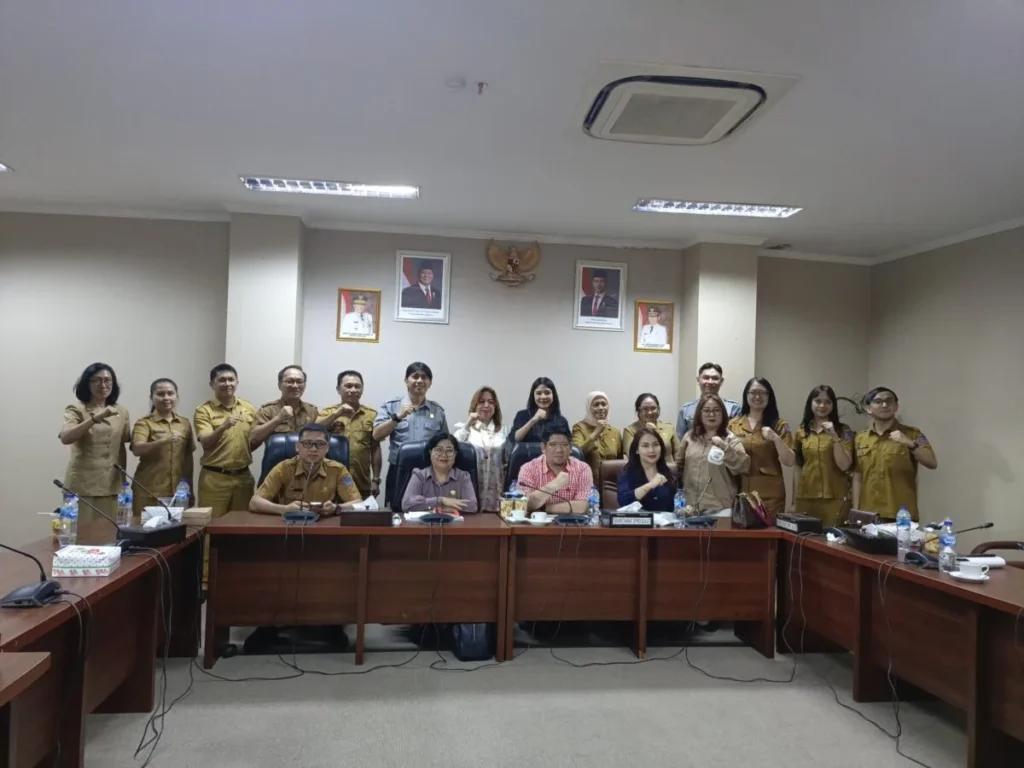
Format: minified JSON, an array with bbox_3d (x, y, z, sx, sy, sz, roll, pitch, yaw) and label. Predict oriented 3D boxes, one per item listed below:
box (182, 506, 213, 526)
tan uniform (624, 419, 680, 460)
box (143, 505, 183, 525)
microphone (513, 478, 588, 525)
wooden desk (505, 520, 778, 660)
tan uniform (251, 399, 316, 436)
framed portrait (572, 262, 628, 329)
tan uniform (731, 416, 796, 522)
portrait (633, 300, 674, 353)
[{"bbox_3d":[-1.743,0.736,4.112,0.118,0.070,0.200,2,-2,-15],"label":"box"},{"bbox_3d":[1.101,0.616,5.881,0.430,0.650,0.280,2,-2,0],"label":"tan uniform"},{"bbox_3d":[-1.874,0.711,4.012,0.200,0.084,0.120,2,-2,-7],"label":"box"},{"bbox_3d":[0.236,0.703,4.473,0.469,0.260,0.210,2,-2,-7],"label":"microphone"},{"bbox_3d":[0.755,1.233,4.577,1.620,0.750,0.610,2,-2,-8],"label":"wooden desk"},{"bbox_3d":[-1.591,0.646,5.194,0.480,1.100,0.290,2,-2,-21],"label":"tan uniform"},{"bbox_3d":[0.785,-0.773,6.542,0.460,0.610,0.030,2,-2,-8],"label":"framed portrait"},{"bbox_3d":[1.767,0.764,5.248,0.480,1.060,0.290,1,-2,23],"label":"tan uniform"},{"bbox_3d":[1.272,-0.509,6.598,0.356,0.450,0.028,2,-2,-8],"label":"portrait"}]

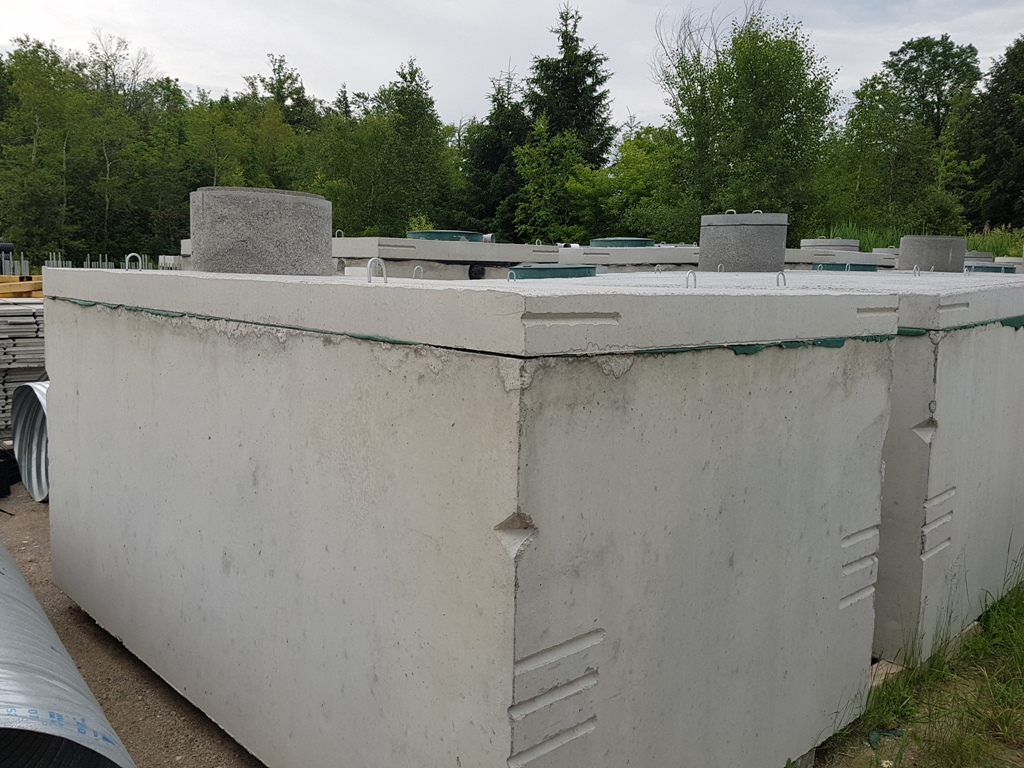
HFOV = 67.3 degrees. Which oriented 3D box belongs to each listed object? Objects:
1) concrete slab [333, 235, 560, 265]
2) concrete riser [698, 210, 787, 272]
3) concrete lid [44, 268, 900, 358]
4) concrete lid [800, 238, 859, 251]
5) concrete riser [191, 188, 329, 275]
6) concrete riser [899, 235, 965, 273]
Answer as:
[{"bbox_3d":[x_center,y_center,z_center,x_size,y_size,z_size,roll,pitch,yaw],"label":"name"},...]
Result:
[{"bbox_3d":[-1.469,-1.261,7.482,1.930,0.150,3.400,-6,11,-44],"label":"concrete slab"},{"bbox_3d":[2.107,-1.286,7.000,0.778,0.542,0.778,4,8,16],"label":"concrete riser"},{"bbox_3d":[-0.472,-0.374,3.280,1.890,0.125,3.368,-6,11,-44],"label":"concrete lid"},{"bbox_3d":[4.176,-1.822,10.100,0.762,0.151,0.762,5,8,22],"label":"concrete lid"},{"bbox_3d":[-1.383,-0.833,4.250,0.779,0.450,0.779,-1,8,-18],"label":"concrete riser"},{"bbox_3d":[5.015,-1.544,9.150,0.773,0.434,0.773,6,9,28],"label":"concrete riser"}]

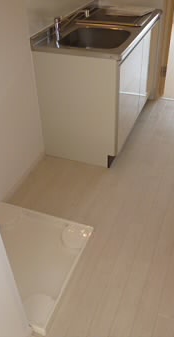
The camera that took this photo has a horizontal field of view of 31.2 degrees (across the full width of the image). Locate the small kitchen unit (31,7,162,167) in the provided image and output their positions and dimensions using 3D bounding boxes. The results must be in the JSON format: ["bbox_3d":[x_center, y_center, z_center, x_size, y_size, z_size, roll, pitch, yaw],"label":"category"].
[{"bbox_3d":[0.151,-0.758,2.580,0.592,0.902,1.216,12,41,18],"label":"small kitchen unit"}]

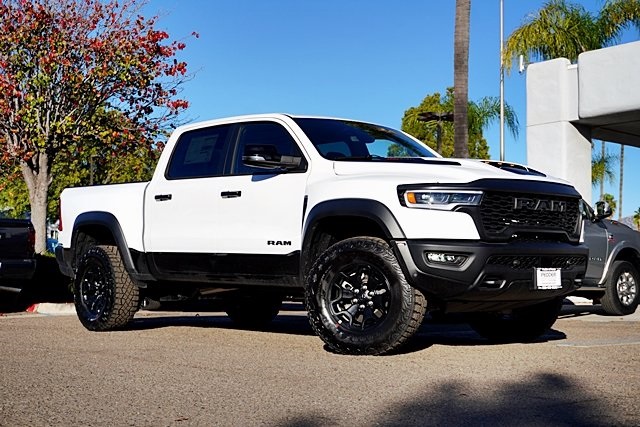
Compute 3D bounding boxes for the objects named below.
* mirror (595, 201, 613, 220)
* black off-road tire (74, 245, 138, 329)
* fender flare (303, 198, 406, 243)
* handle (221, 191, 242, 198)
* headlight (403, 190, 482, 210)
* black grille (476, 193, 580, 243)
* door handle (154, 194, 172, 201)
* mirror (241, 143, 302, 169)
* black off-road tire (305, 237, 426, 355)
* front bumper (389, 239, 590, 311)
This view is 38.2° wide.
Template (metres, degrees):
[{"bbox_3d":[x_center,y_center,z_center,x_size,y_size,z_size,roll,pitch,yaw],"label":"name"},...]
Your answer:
[{"bbox_3d":[4.078,-0.043,13.300,0.190,0.270,0.250,3,-4,-35],"label":"mirror"},{"bbox_3d":[-2.194,0.772,9.518,0.325,0.865,0.870,3,-5,-43],"label":"black off-road tire"},{"bbox_3d":[0.250,0.052,6.837,0.180,0.340,1.020,3,-5,-43],"label":"fender flare"},{"bbox_3d":[-0.763,-0.165,7.972,0.060,0.055,0.255,3,-5,-43],"label":"handle"},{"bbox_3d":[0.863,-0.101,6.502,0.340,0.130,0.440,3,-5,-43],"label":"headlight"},{"bbox_3d":[1.621,0.046,6.885,1.300,0.370,0.160,3,-5,-43],"label":"black grille"},{"bbox_3d":[-1.476,-0.147,8.729,0.060,0.052,0.255,3,-5,-43],"label":"door handle"},{"bbox_3d":[-0.389,-0.446,7.461,0.340,0.210,0.270,3,-5,-43],"label":"mirror"},{"bbox_3d":[0.334,0.609,6.840,0.870,0.865,0.325,-2,-4,28],"label":"black off-road tire"},{"bbox_3d":[1.500,0.458,6.987,2.060,0.480,0.540,3,-5,-43],"label":"front bumper"}]

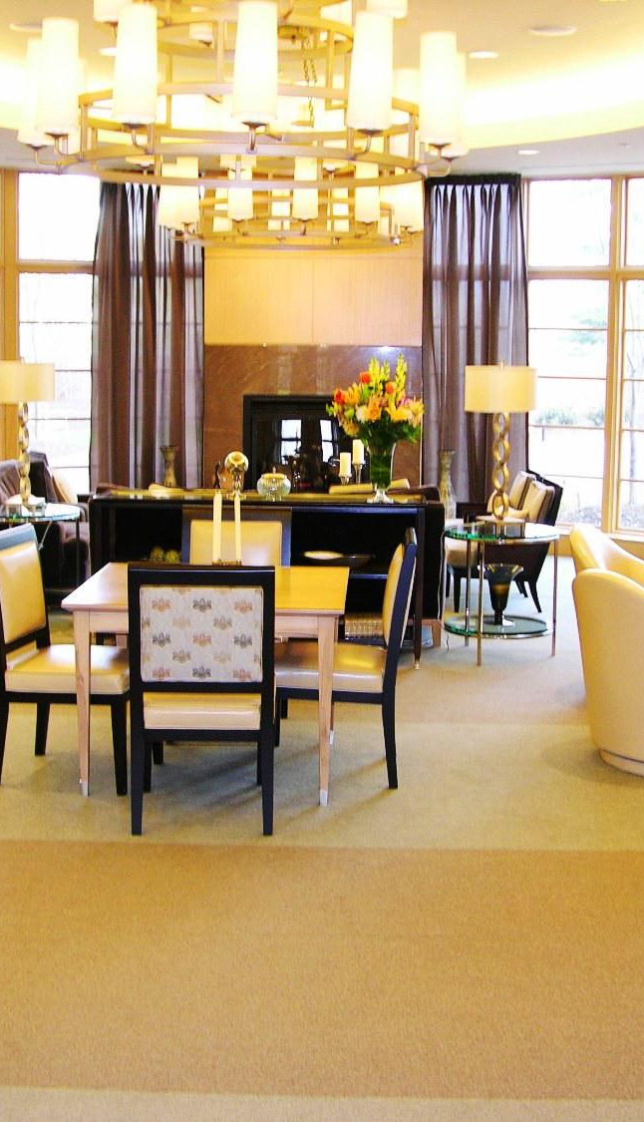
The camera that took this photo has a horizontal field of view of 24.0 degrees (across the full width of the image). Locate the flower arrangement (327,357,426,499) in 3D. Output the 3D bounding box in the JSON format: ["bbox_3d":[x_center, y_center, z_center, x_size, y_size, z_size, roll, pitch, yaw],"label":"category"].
[{"bbox_3d":[0.295,-0.707,8.086,0.530,0.780,0.500,1,9,0],"label":"flower arrangement"}]

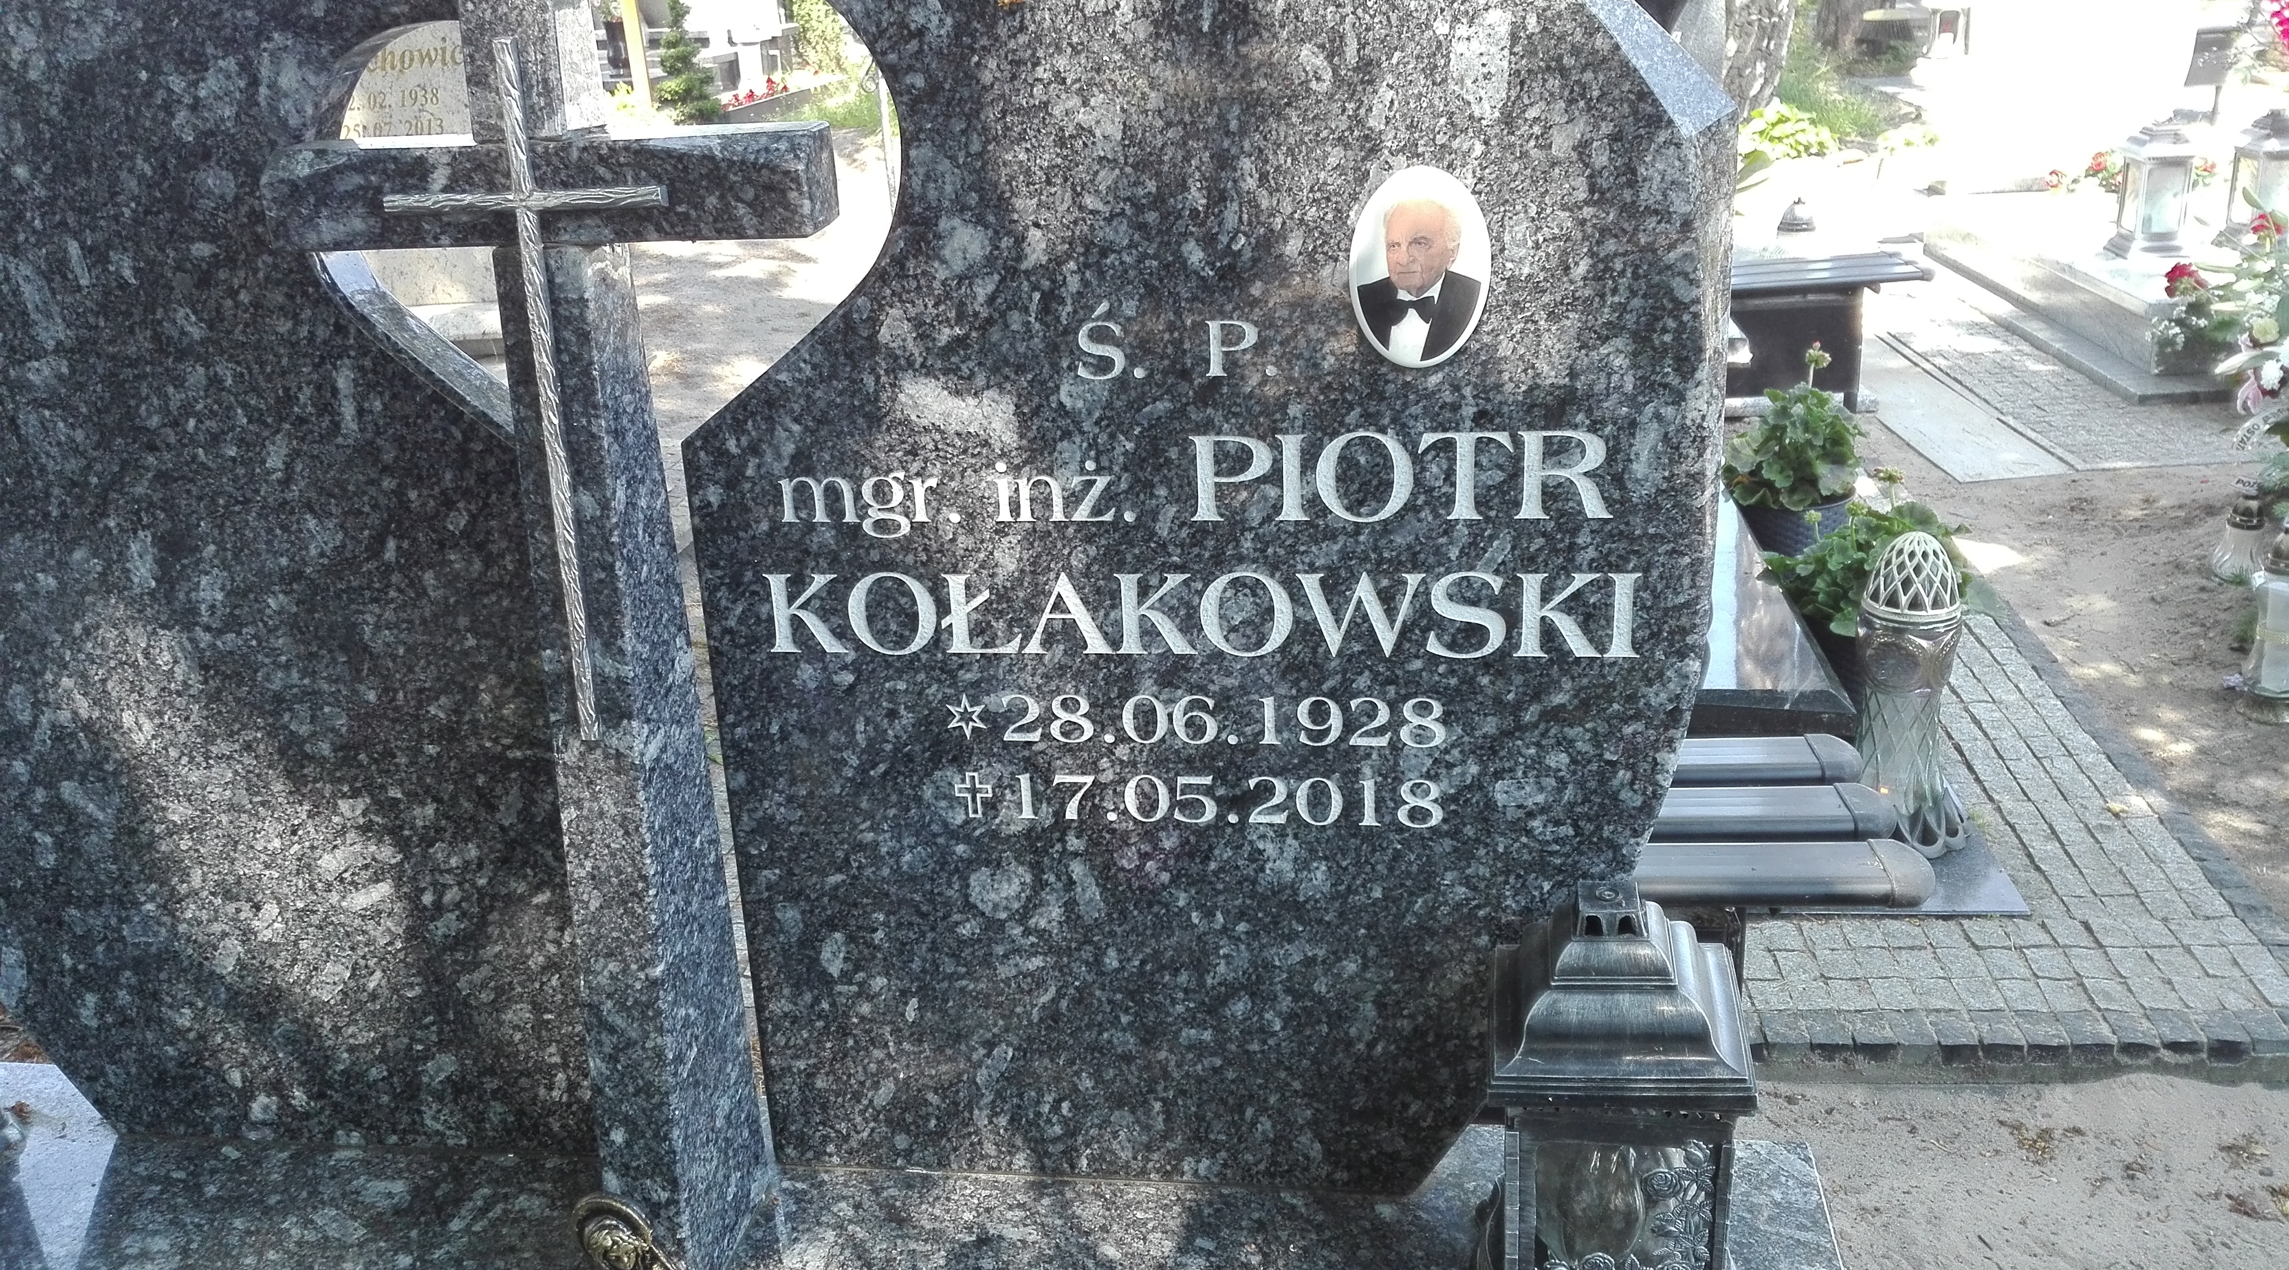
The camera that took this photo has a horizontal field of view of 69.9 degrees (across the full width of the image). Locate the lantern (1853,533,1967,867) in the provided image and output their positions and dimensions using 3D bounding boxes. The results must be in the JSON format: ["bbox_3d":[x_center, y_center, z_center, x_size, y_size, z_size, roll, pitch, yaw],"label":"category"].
[{"bbox_3d":[1.080,0.077,2.296,0.147,0.455,0.147,-2,25,8],"label":"lantern"}]

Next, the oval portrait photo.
[{"bbox_3d":[0.187,-0.249,1.110,0.095,0.135,0.010,0,17,11],"label":"oval portrait photo"}]

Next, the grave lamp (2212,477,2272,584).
[{"bbox_3d":[2.104,-0.207,3.111,0.118,0.195,0.118,-2,25,8],"label":"grave lamp"}]

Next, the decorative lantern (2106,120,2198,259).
[{"bbox_3d":[2.763,-1.230,4.483,0.175,0.360,0.175,-4,25,3],"label":"decorative lantern"}]

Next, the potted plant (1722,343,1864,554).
[{"bbox_3d":[1.165,-0.258,2.920,0.270,0.480,0.270,-2,25,8],"label":"potted plant"}]

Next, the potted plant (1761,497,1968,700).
[{"bbox_3d":[1.115,-0.020,2.530,0.310,0.430,0.310,-2,25,8],"label":"potted plant"}]

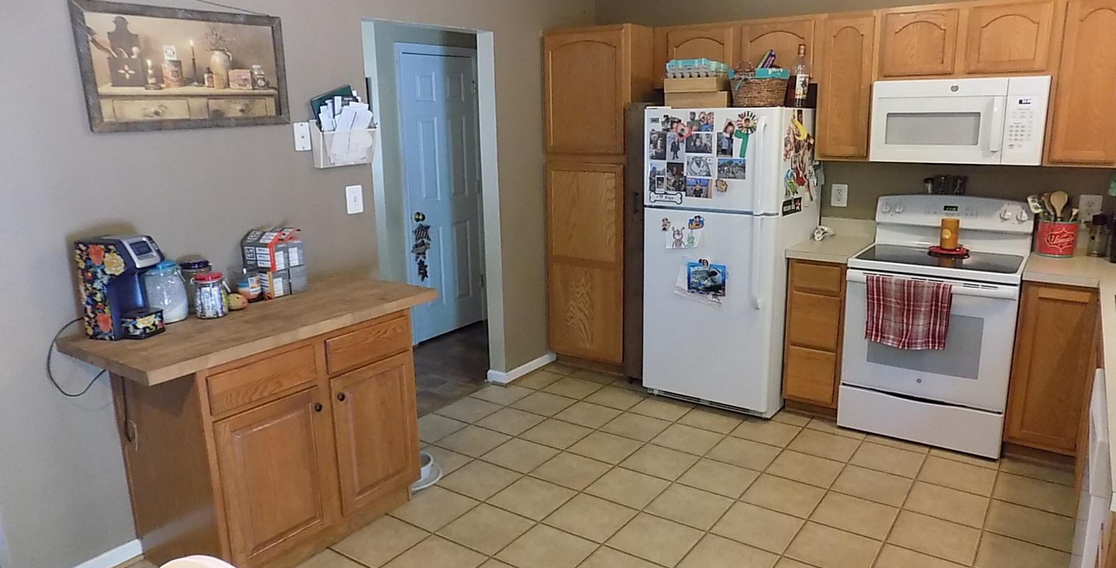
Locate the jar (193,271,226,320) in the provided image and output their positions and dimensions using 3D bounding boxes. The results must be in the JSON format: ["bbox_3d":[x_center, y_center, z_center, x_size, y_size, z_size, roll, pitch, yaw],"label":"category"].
[{"bbox_3d":[-1.331,0.042,2.839,0.096,0.166,0.096,-2,12,0],"label":"jar"}]

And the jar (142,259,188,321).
[{"bbox_3d":[-1.478,0.028,2.806,0.123,0.218,0.123,-2,12,0],"label":"jar"}]

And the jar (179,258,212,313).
[{"bbox_3d":[-1.395,0.018,2.878,0.116,0.195,0.116,-1,13,0],"label":"jar"}]

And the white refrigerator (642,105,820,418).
[{"bbox_3d":[1.011,-0.165,4.313,0.748,1.665,0.802,7,15,35],"label":"white refrigerator"}]

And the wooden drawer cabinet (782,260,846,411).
[{"bbox_3d":[1.541,0.244,4.227,0.297,0.854,0.585,7,15,35],"label":"wooden drawer cabinet"}]

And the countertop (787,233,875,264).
[{"bbox_3d":[1.520,-0.190,4.086,0.312,0.040,0.636,8,16,35],"label":"countertop"}]

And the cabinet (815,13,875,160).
[{"bbox_3d":[1.593,-1.056,4.008,0.288,0.757,0.344,8,16,35],"label":"cabinet"}]

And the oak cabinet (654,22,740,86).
[{"bbox_3d":[0.889,-1.350,4.450,0.532,0.349,0.344,8,16,35],"label":"oak cabinet"}]

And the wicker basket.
[{"bbox_3d":[1.055,-1.039,3.875,0.284,0.227,0.310,8,16,35],"label":"wicker basket"}]

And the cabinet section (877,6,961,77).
[{"bbox_3d":[1.835,-1.191,3.722,0.360,0.325,0.320,8,15,34],"label":"cabinet section"}]

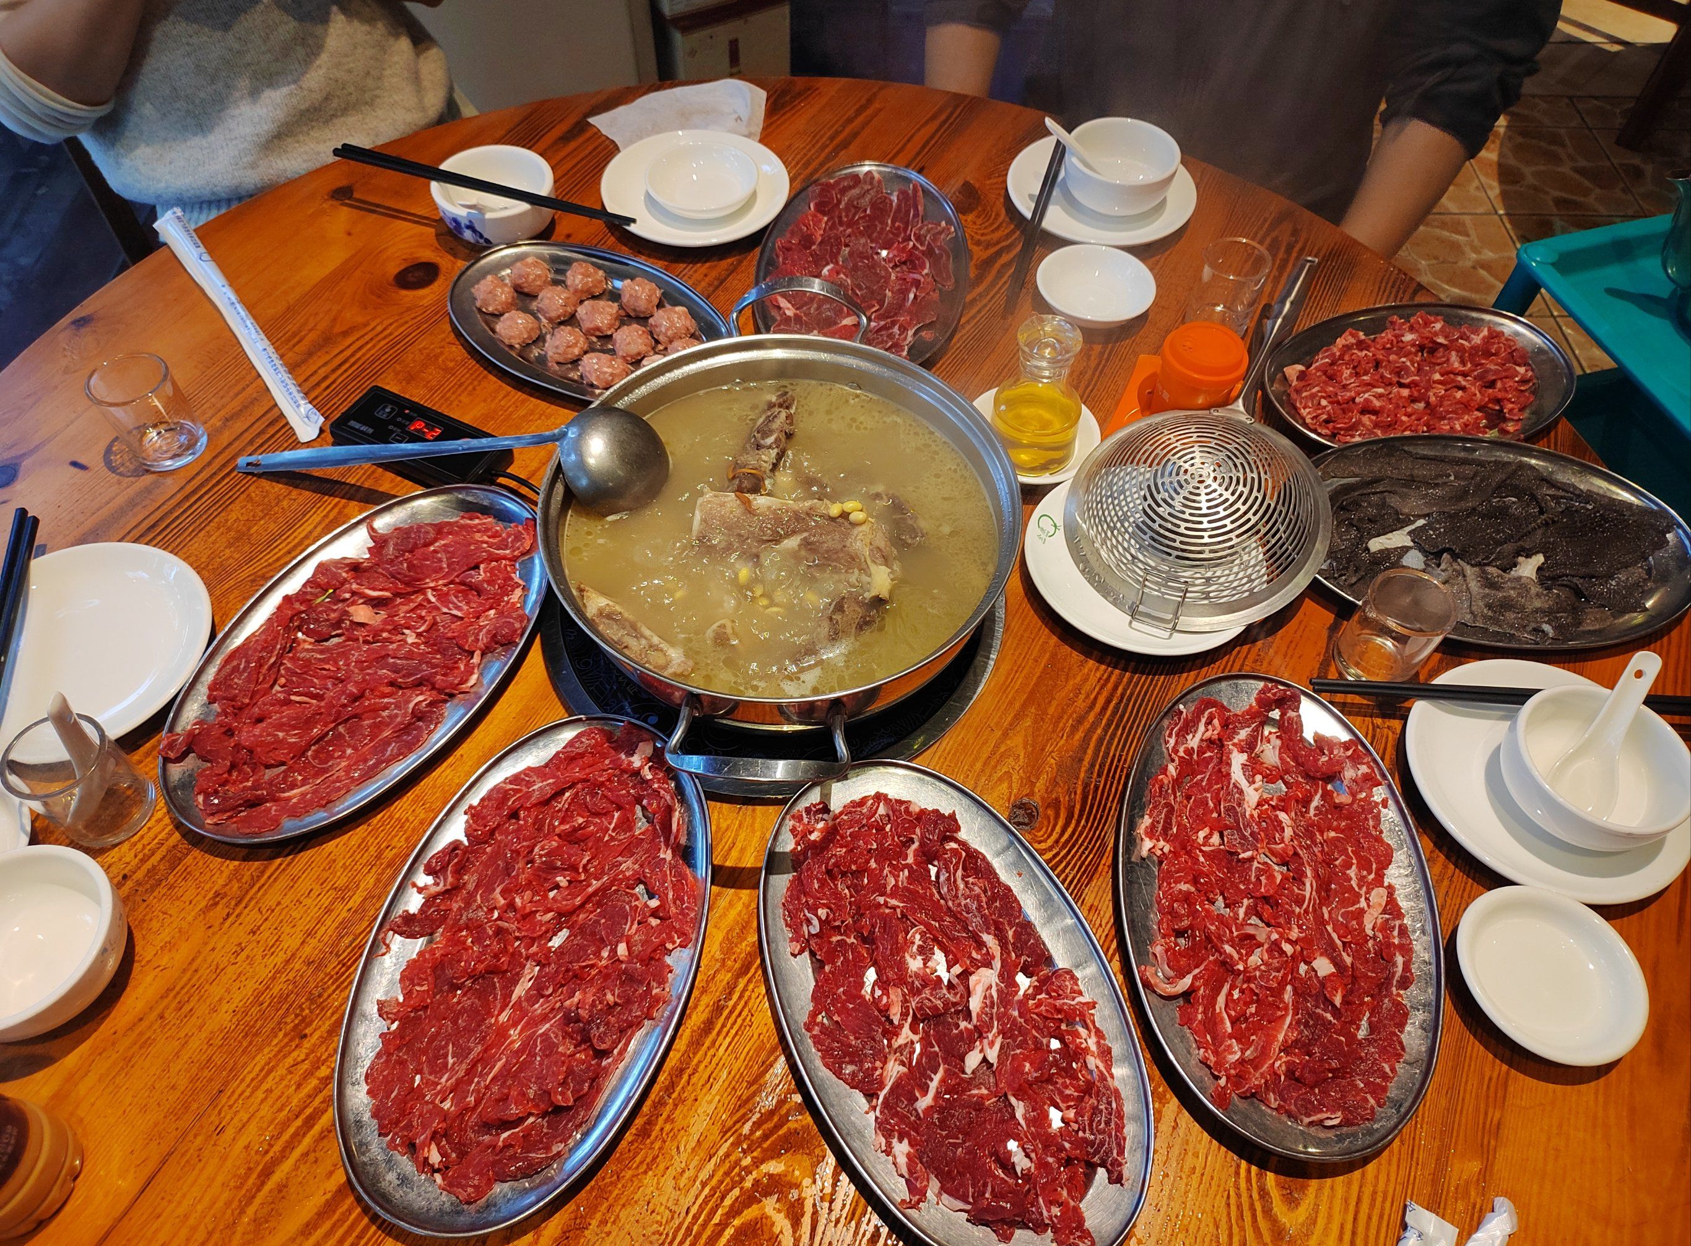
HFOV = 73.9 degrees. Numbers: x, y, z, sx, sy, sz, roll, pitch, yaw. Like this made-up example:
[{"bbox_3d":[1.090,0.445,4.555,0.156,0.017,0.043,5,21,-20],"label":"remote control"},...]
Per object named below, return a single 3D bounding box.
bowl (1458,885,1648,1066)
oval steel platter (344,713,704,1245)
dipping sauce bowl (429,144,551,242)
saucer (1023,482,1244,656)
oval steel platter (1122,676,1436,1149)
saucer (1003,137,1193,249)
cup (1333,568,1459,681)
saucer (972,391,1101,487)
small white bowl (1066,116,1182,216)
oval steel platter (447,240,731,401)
[{"bbox_3d":[0.398,0.204,0.643,0.101,0.023,0.101,1,56,-1],"label":"bowl"},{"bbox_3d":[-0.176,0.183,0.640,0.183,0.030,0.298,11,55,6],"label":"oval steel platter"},{"bbox_3d":[-0.313,-0.379,1.016,0.104,0.049,0.104,1,55,-1],"label":"dipping sauce bowl"},{"bbox_3d":[0.215,-0.042,0.817,0.173,0.022,0.173,1,55,-1],"label":"saucer"},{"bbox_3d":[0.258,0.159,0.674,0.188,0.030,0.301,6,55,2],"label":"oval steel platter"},{"bbox_3d":[0.237,-0.399,1.046,0.173,0.020,0.173,3,56,0],"label":"saucer"},{"bbox_3d":[0.363,0.005,0.749,0.055,0.067,0.055,1,56,-1],"label":"cup"},{"bbox_3d":[0.145,-0.145,0.874,0.104,0.017,0.104,3,56,0],"label":"saucer"},{"bbox_3d":[0.256,-0.420,1.054,0.105,0.049,0.105,3,55,0],"label":"small white bowl"},{"bbox_3d":[-0.209,-0.241,0.922,0.264,0.025,0.163,29,60,17],"label":"oval steel platter"}]

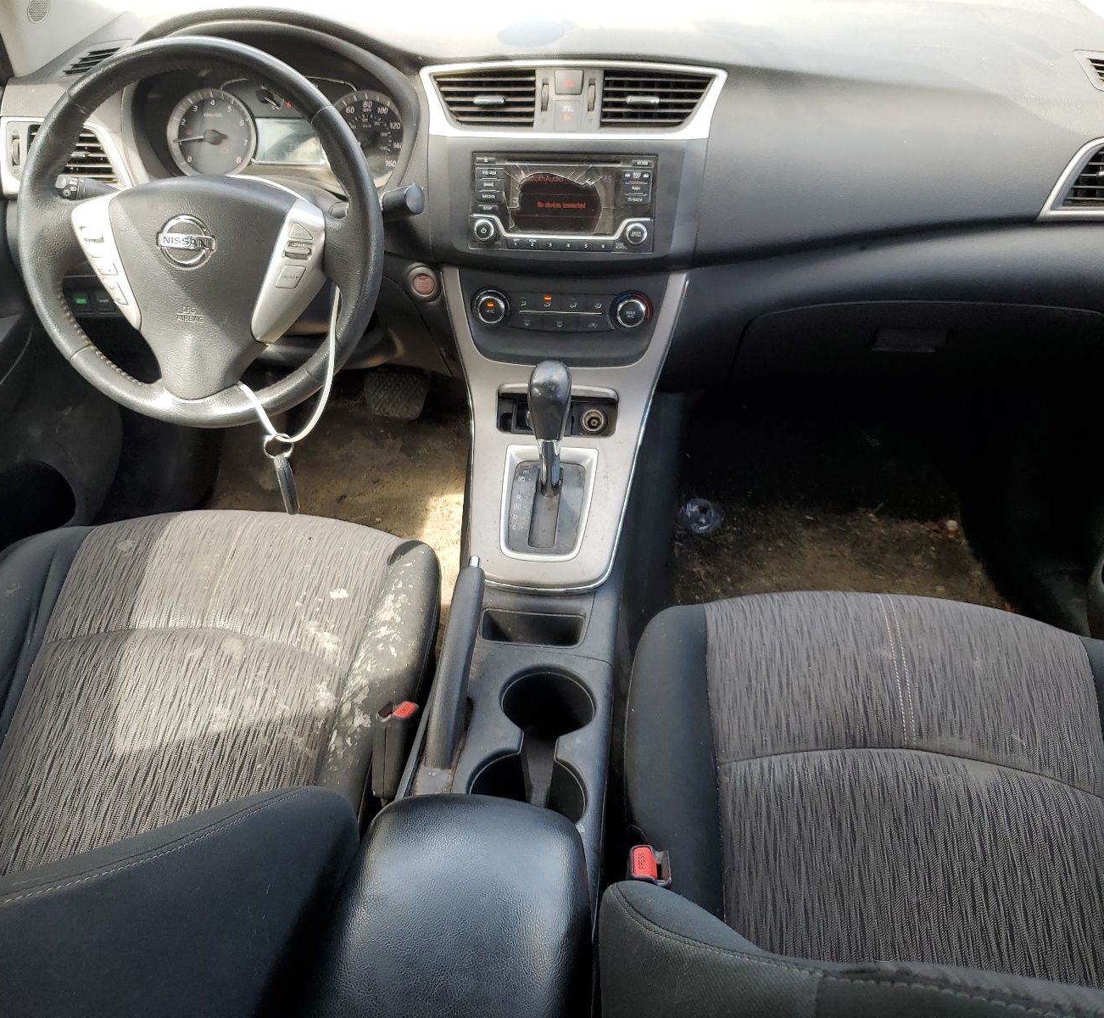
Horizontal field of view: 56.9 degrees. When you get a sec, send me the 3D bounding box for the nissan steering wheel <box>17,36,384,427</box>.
[{"bbox_3d":[-0.346,-0.273,1.034,0.375,0.375,0.105,4,10,4],"label":"nissan steering wheel"}]

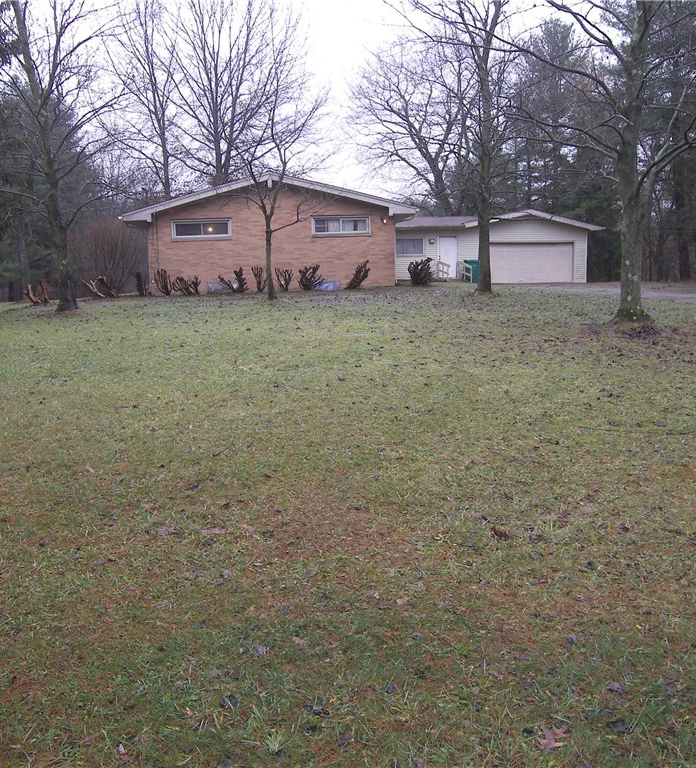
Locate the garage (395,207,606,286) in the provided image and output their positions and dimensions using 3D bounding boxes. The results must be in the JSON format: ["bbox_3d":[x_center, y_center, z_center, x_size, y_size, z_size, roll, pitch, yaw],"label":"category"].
[{"bbox_3d":[7.791,-7.360,39.889,10.675,3.760,7.500,0,6,2],"label":"garage"}]

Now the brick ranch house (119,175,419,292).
[{"bbox_3d":[-2.786,-6.312,33.132,11.203,4.396,13.000,0,6,2],"label":"brick ranch house"}]

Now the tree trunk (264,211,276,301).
[{"bbox_3d":[-2.624,-4.331,23.844,0.360,3.000,0.340,0,6,2],"label":"tree trunk"}]

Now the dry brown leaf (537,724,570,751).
[{"bbox_3d":[0.700,1.205,2.420,0.115,0.030,0.160,7,11,41],"label":"dry brown leaf"}]

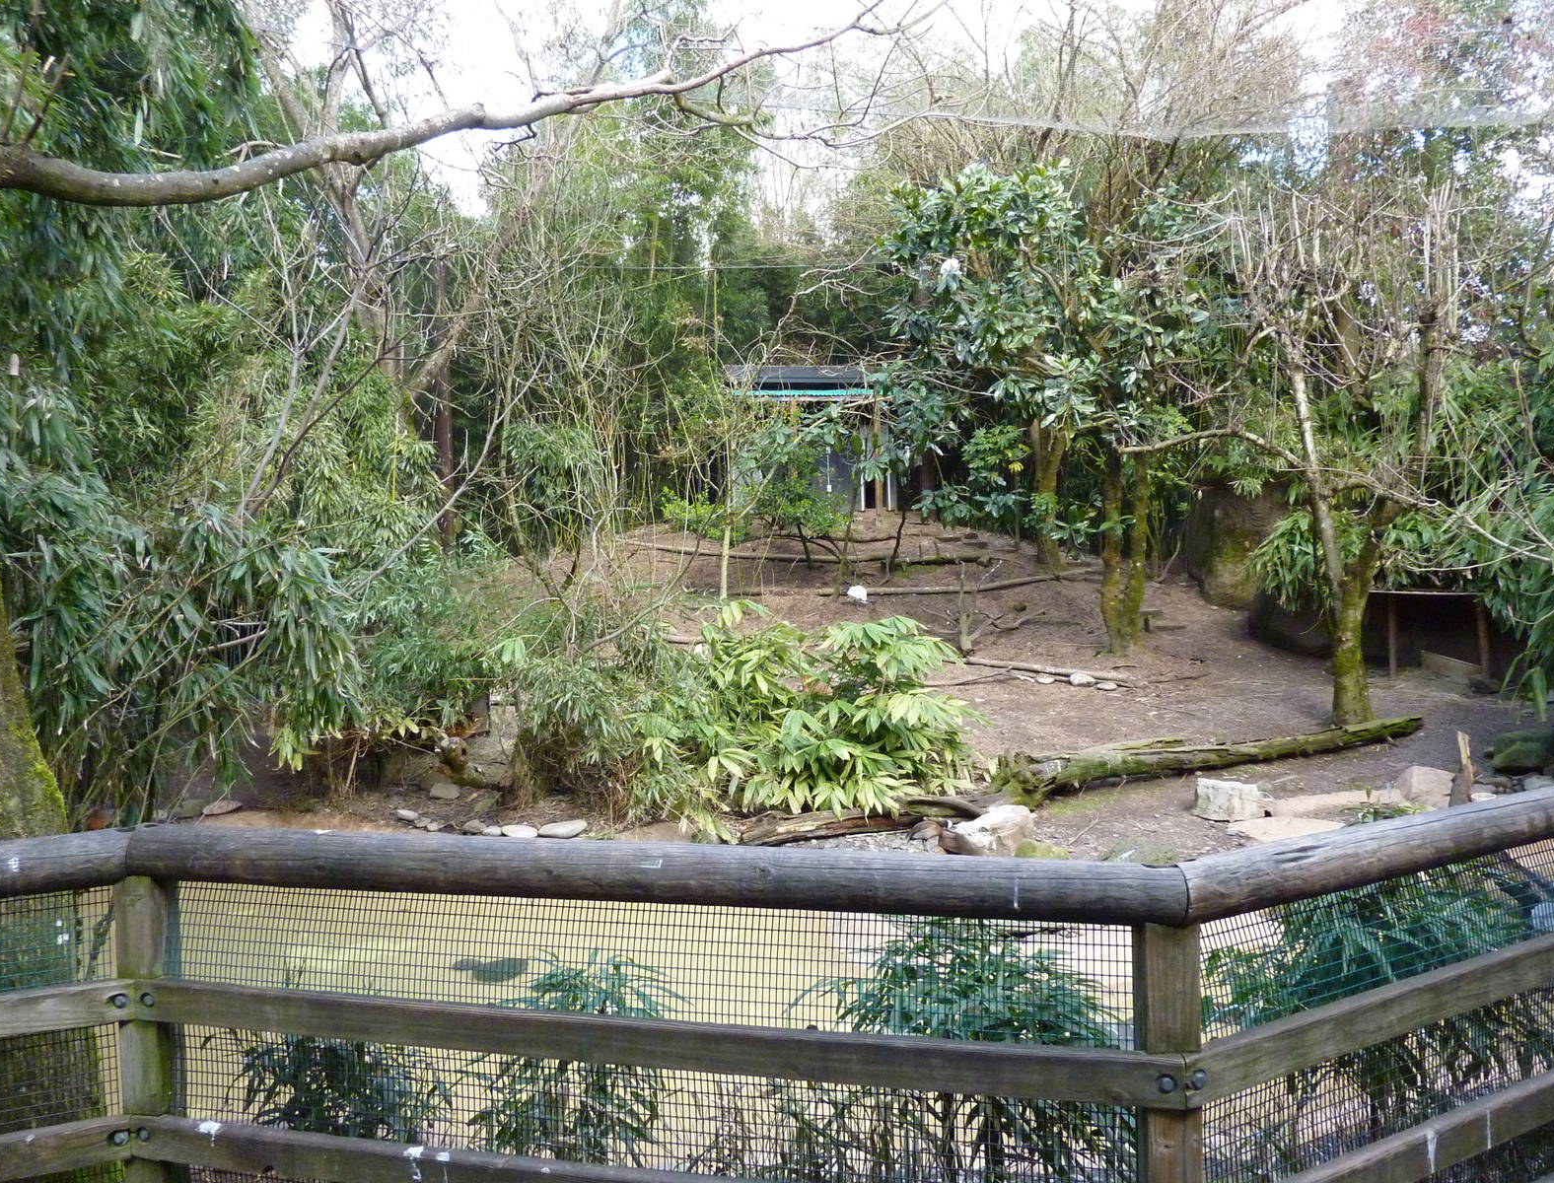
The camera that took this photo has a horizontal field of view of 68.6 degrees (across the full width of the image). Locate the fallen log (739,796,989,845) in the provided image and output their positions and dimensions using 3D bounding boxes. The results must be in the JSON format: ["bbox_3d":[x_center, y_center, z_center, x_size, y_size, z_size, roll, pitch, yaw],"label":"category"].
[{"bbox_3d":[0.730,1.837,9.210,2.019,0.280,0.340,0,2,-12],"label":"fallen log"}]

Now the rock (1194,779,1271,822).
[{"bbox_3d":[3.787,1.742,9.500,0.550,0.320,0.360,0,2,15],"label":"rock"}]

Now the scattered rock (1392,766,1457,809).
[{"bbox_3d":[5.543,1.693,9.750,0.480,0.340,0.420,0,2,25],"label":"scattered rock"}]

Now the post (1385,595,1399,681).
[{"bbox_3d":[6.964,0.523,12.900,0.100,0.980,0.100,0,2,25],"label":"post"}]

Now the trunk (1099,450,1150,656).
[{"bbox_3d":[3.966,-0.443,13.000,0.520,2.350,0.380,0,2,15],"label":"trunk"}]

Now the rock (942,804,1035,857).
[{"bbox_3d":[1.660,1.893,8.950,0.660,0.330,0.450,0,2,5],"label":"rock"}]

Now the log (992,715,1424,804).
[{"bbox_3d":[4.133,1.465,10.450,4.520,0.330,0.400,-4,3,-18],"label":"log"}]

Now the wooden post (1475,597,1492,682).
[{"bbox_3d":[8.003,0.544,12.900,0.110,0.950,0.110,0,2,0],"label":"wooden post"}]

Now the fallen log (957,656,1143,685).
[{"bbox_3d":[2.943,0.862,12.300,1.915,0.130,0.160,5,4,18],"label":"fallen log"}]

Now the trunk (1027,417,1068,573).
[{"bbox_3d":[3.713,-1.308,15.600,0.470,2.100,0.360,0,2,12],"label":"trunk"}]

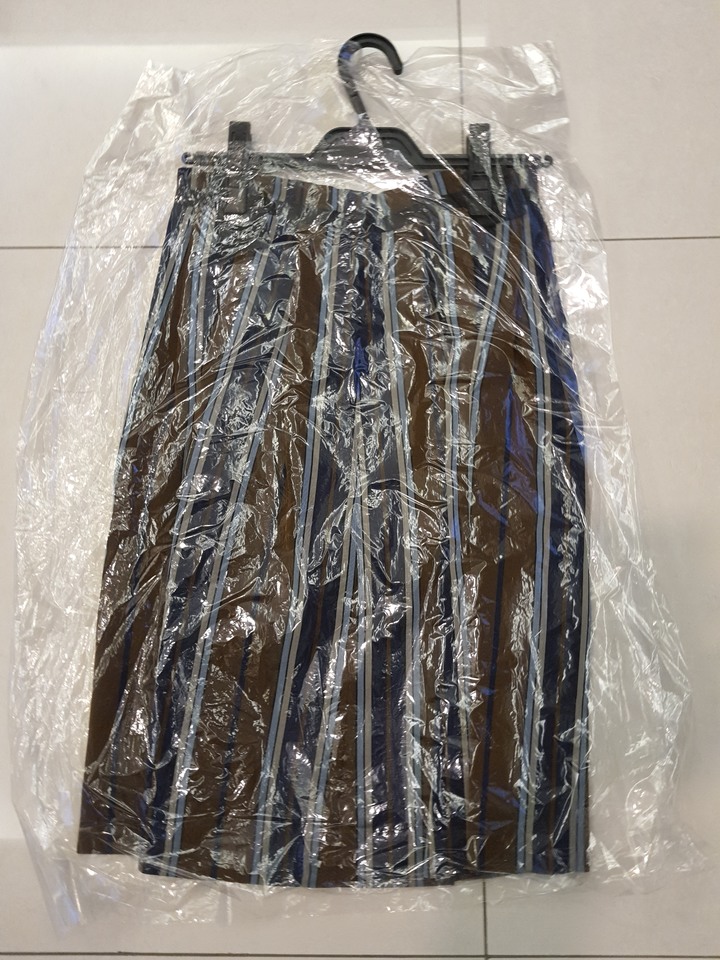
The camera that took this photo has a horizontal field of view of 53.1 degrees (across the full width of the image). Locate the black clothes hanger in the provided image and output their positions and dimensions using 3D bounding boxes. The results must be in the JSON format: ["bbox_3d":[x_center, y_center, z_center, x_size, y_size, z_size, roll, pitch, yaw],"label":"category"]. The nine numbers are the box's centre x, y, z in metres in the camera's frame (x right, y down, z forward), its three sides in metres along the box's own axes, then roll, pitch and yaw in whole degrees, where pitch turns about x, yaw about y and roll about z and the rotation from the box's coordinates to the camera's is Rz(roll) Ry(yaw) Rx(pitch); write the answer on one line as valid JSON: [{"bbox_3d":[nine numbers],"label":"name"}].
[{"bbox_3d":[0.006,-0.321,0.657,0.333,0.032,0.189,1,82,1],"label":"black clothes hanger"}]

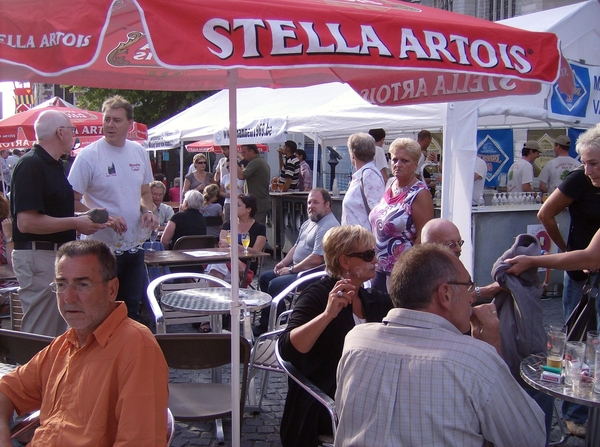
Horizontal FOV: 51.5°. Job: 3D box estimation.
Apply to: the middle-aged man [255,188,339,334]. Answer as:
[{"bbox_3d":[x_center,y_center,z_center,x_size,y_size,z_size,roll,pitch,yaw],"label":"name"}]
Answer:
[{"bbox_3d":[0.004,0.339,5.560,0.920,1.280,0.600,-4,7,-34],"label":"middle-aged man"}]

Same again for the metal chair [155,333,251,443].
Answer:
[{"bbox_3d":[-0.449,0.841,2.896,0.450,0.800,0.480,0,6,0],"label":"metal chair"}]

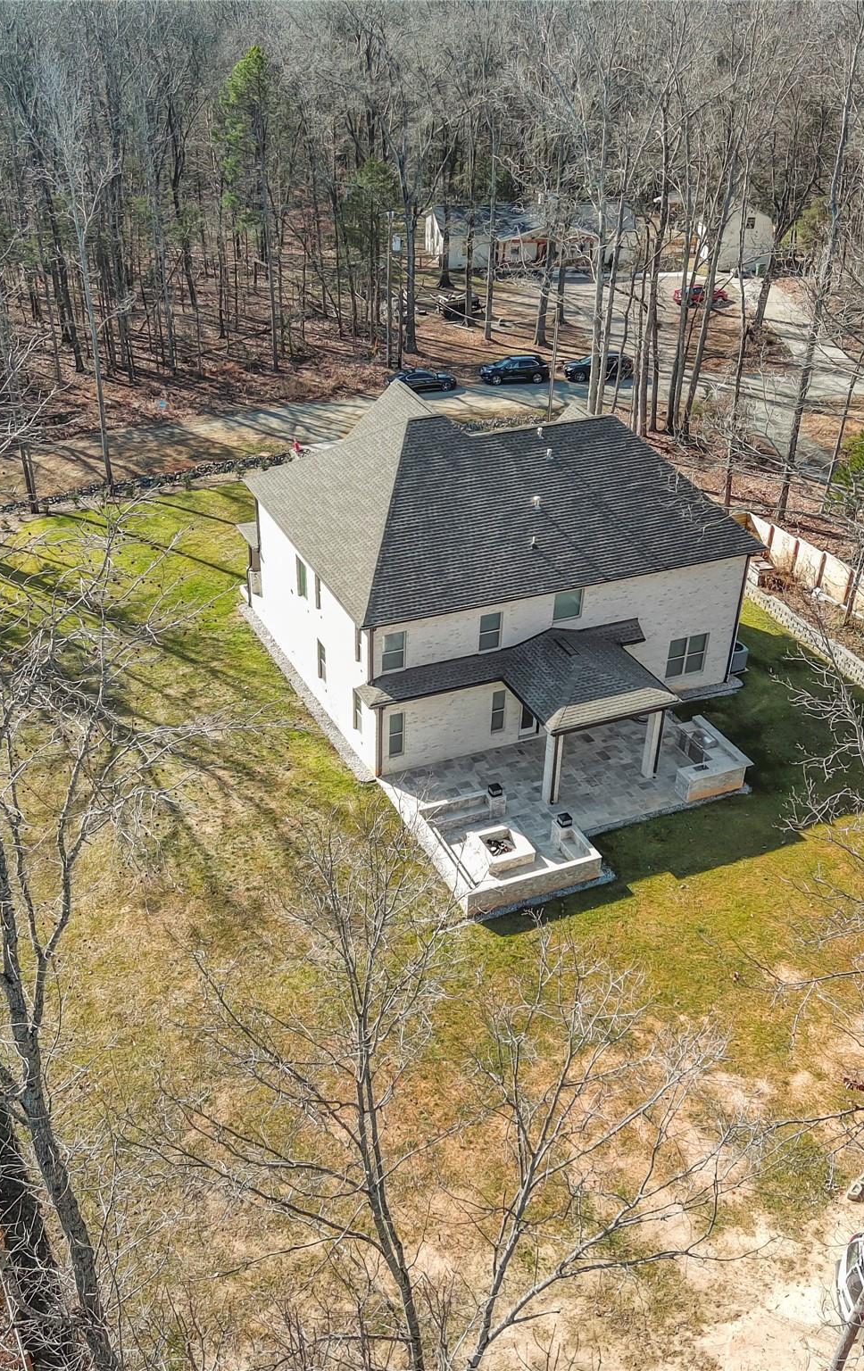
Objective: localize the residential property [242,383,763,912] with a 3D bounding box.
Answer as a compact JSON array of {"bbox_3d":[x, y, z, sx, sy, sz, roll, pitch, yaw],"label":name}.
[{"bbox_3d":[3.794,-4.656,45.819,16.400,11.250,22.800,-12,34,-21],"label":"residential property"}]

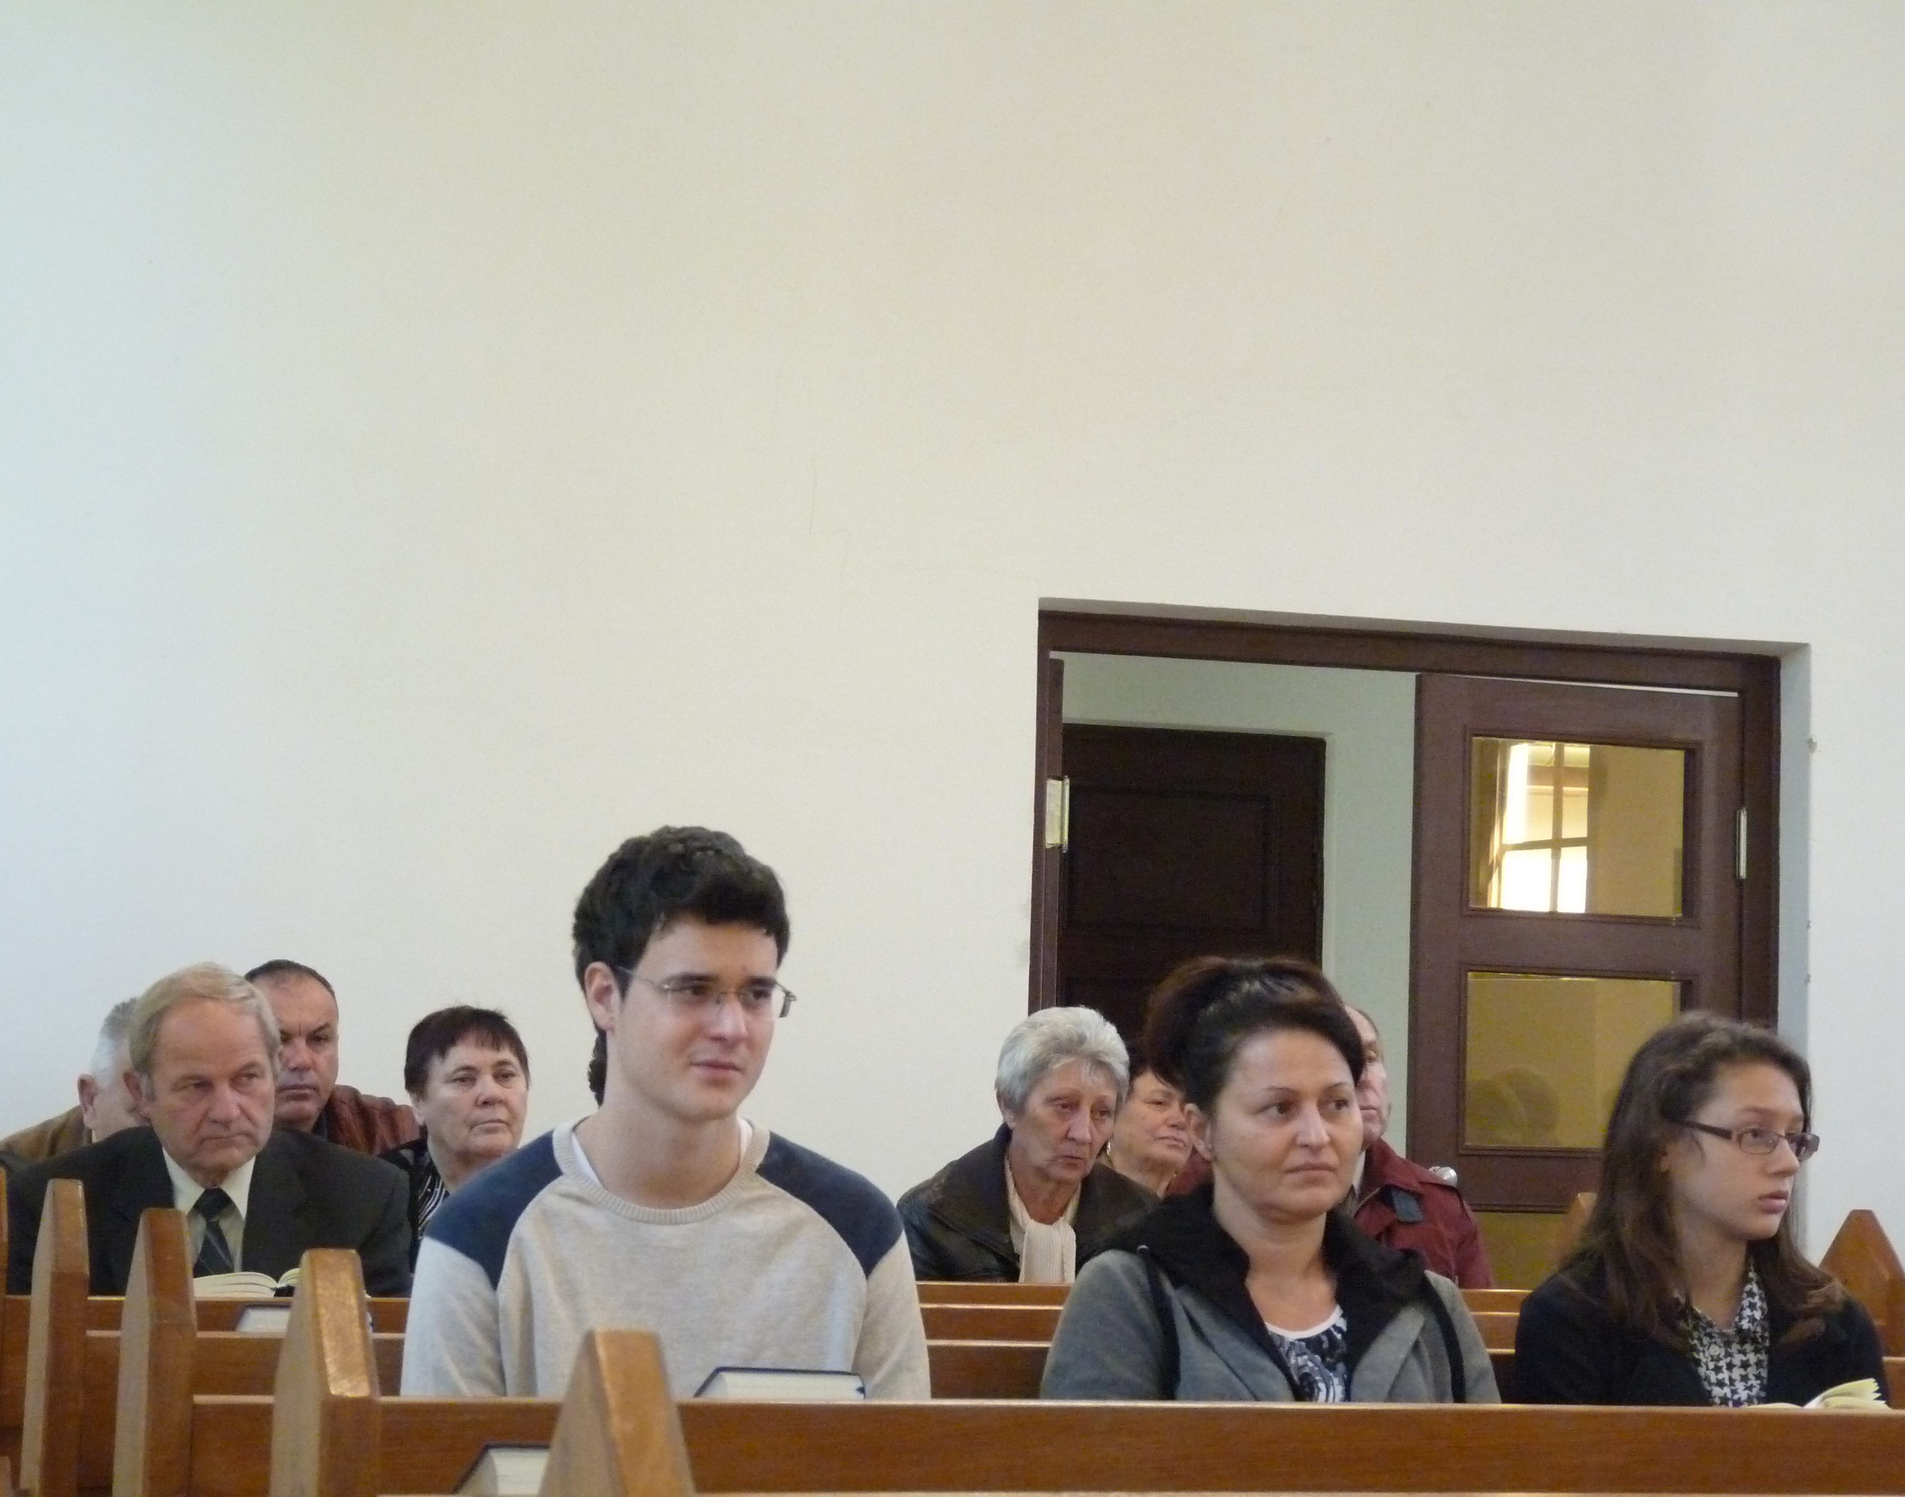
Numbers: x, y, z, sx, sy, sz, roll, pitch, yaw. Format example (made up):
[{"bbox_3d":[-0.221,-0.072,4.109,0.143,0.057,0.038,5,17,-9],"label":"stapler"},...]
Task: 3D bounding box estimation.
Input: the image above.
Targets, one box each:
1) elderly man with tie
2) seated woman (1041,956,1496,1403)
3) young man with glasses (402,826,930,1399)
[{"bbox_3d":[-0.871,0.880,5.321,0.540,1.257,0.800,3,-5,-15],"label":"elderly man with tie"},{"bbox_3d":[0.359,0.813,4.030,0.480,1.258,0.780,3,-5,-20],"label":"seated woman"},{"bbox_3d":[-0.208,0.736,3.866,0.500,1.353,0.800,3,-5,-14],"label":"young man with glasses"}]

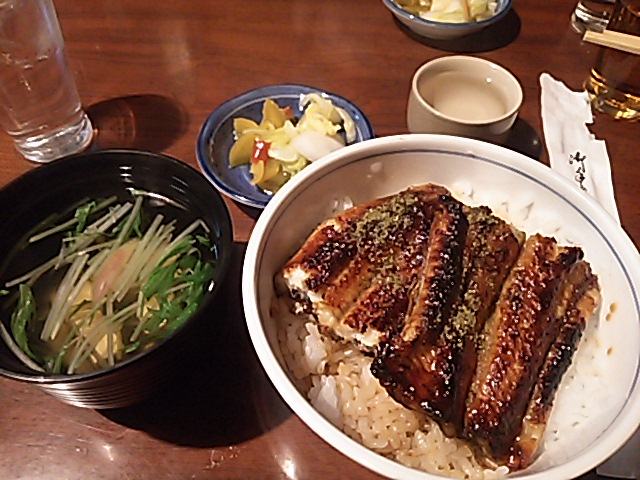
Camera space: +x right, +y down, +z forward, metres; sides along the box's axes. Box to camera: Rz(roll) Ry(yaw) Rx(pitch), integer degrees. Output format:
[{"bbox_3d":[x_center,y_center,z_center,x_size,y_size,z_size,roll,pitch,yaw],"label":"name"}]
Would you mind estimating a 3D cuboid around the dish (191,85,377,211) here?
[{"bbox_3d":[-0.021,-0.051,0.356,0.111,0.032,0.111,1,53,-2],"label":"dish"}]

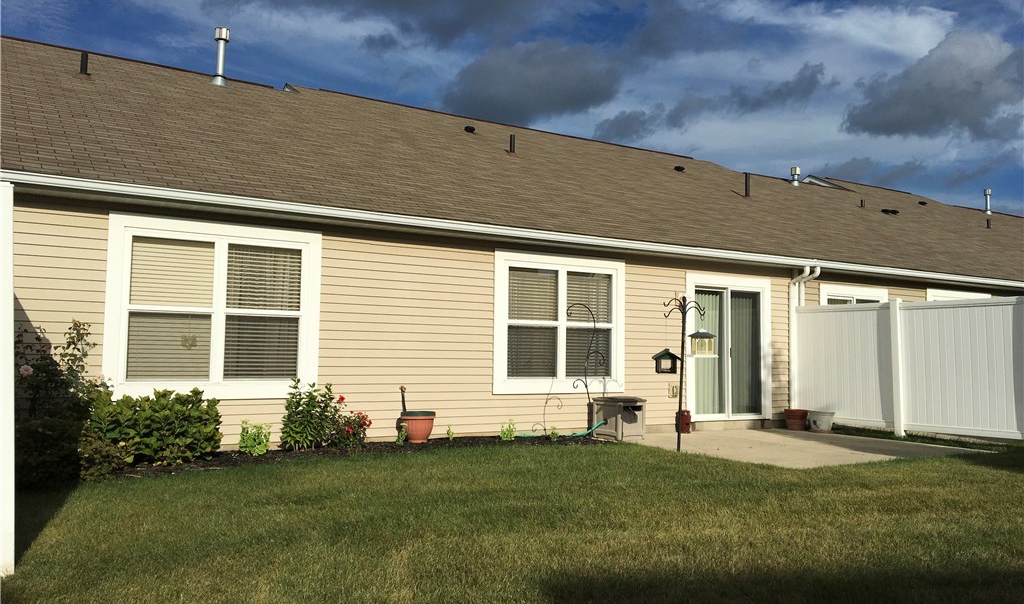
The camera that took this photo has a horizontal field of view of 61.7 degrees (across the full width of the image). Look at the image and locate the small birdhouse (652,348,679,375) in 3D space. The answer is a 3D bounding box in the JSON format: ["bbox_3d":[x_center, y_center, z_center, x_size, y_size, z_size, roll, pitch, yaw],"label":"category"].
[{"bbox_3d":[1.883,0.723,10.389,0.330,0.290,0.220,1,-4,-7],"label":"small birdhouse"}]

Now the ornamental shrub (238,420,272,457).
[{"bbox_3d":[-2.590,1.373,8.662,0.310,0.340,0.290,3,-5,-33],"label":"ornamental shrub"}]

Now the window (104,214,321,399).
[{"bbox_3d":[-2.993,0.091,8.784,2.137,1.815,0.100,3,-5,-33],"label":"window"}]

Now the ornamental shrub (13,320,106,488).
[{"bbox_3d":[-3.837,0.805,7.256,0.754,1.317,1.006,3,-4,-33],"label":"ornamental shrub"}]

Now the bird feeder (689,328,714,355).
[{"bbox_3d":[2.087,0.452,9.352,0.282,0.312,0.272,3,-4,-33],"label":"bird feeder"}]

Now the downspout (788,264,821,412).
[{"bbox_3d":[4.673,0.672,13.736,0.322,2.444,0.342,3,-4,-33],"label":"downspout"}]

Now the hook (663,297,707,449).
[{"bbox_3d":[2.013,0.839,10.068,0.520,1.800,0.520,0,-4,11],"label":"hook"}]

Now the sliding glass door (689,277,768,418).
[{"bbox_3d":[3.332,0.698,13.060,1.830,2.182,0.131,3,-4,-33],"label":"sliding glass door"}]

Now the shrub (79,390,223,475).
[{"bbox_3d":[-3.315,1.131,7.913,1.300,0.710,0.800,3,-5,-33],"label":"shrub"}]

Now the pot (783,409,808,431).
[{"bbox_3d":[4.370,1.813,13.178,0.360,0.315,0.360,1,-4,0],"label":"pot"}]

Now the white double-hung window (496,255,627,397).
[{"bbox_3d":[0.675,0.289,11.315,2.152,1.830,0.121,3,-4,-33],"label":"white double-hung window"}]

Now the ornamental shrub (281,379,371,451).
[{"bbox_3d":[-1.969,1.208,9.105,0.804,0.754,0.503,3,-4,-33],"label":"ornamental shrub"}]

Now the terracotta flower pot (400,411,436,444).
[{"bbox_3d":[-1.060,1.425,9.723,0.392,0.360,0.392,1,-4,0],"label":"terracotta flower pot"}]

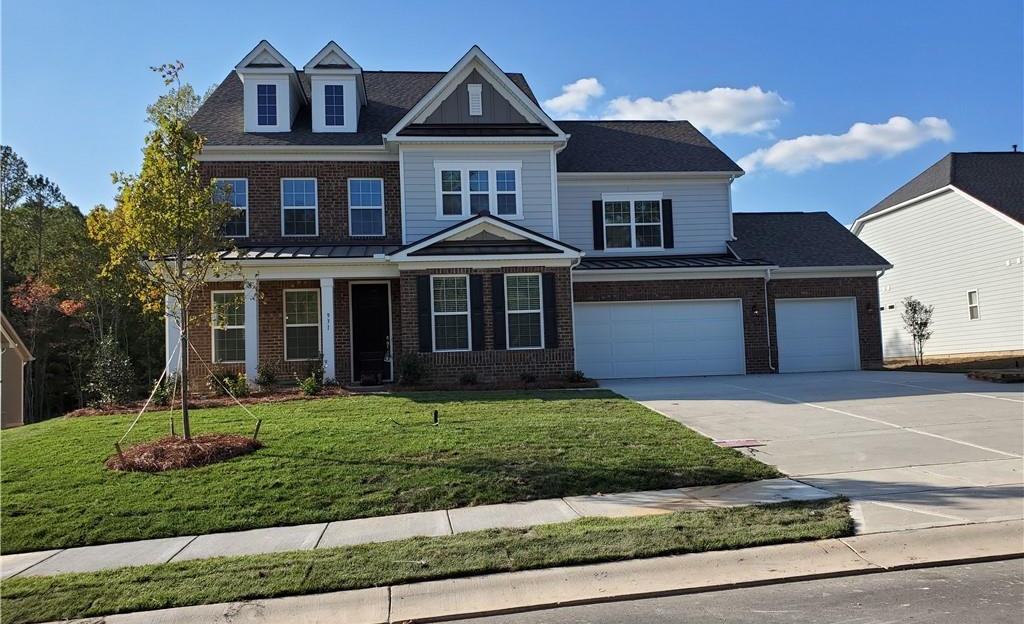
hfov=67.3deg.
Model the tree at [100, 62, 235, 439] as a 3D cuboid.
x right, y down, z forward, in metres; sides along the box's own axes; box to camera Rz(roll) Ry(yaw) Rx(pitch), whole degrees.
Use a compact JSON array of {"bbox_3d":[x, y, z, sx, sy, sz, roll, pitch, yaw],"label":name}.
[{"bbox_3d":[-5.467,-1.017,12.276,2.300,6.060,2.300,-2,-3,-7],"label":"tree"}]

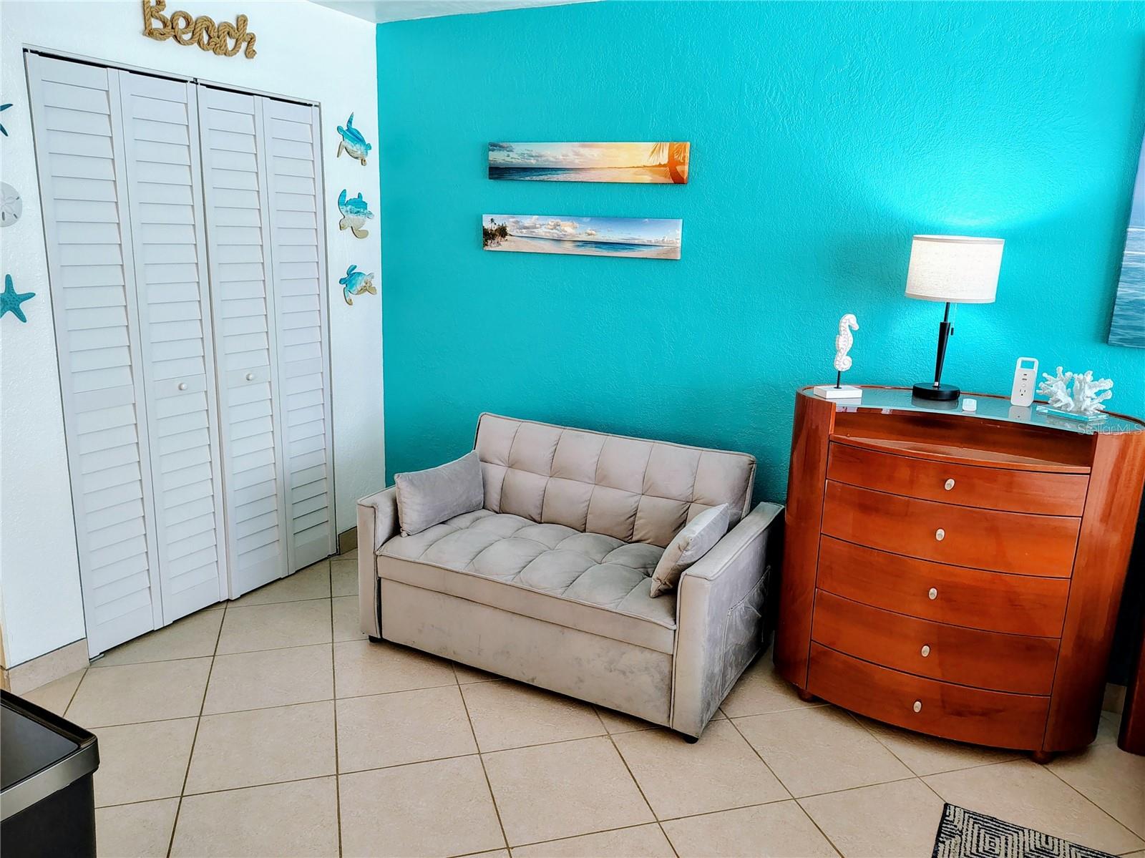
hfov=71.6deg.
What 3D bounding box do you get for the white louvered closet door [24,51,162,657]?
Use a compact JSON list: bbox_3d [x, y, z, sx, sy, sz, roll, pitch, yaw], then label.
[{"bbox_3d":[-1.650,-0.188,2.779,0.033,2.030,0.301,8,14,26],"label":"white louvered closet door"}]

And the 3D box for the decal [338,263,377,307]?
[{"bbox_3d":[-1.010,-0.681,3.761,0.015,0.195,0.254,8,14,26],"label":"decal"}]

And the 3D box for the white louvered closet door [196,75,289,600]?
[{"bbox_3d":[-1.338,-0.294,3.254,0.033,2.020,0.308,8,14,26],"label":"white louvered closet door"}]

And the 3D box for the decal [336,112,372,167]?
[{"bbox_3d":[-0.990,-1.320,3.614,0.015,0.222,0.226,8,14,26],"label":"decal"}]

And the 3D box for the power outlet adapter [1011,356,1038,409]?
[{"bbox_3d":[1.460,-0.153,2.563,0.069,0.158,0.045,8,14,26],"label":"power outlet adapter"}]

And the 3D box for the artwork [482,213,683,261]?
[{"bbox_3d":[0.022,-0.806,3.316,0.923,0.153,0.028,8,14,26],"label":"artwork"}]

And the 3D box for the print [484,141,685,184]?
[{"bbox_3d":[0.050,-1.101,3.292,0.918,0.154,0.030,8,14,26],"label":"print"}]

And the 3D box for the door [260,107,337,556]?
[{"bbox_3d":[-1.202,-0.358,3.507,0.033,2.030,0.301,8,14,26],"label":"door"}]

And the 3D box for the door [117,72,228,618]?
[{"bbox_3d":[-1.501,-0.243,3.015,0.033,2.030,0.301,8,14,26],"label":"door"}]

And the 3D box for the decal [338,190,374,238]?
[{"bbox_3d":[-1.000,-0.995,3.689,0.015,0.220,0.240,8,14,26],"label":"decal"}]

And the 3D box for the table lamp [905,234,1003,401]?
[{"bbox_3d":[1.235,-0.365,2.628,0.278,0.525,0.278,8,14,26],"label":"table lamp"}]

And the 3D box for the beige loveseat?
[{"bbox_3d":[0.006,0.442,3.029,1.350,0.800,0.870,8,14,26],"label":"beige loveseat"}]

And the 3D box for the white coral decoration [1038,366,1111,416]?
[{"bbox_3d":[1.577,-0.118,2.487,0.125,0.147,0.190,-5,14,-27],"label":"white coral decoration"}]

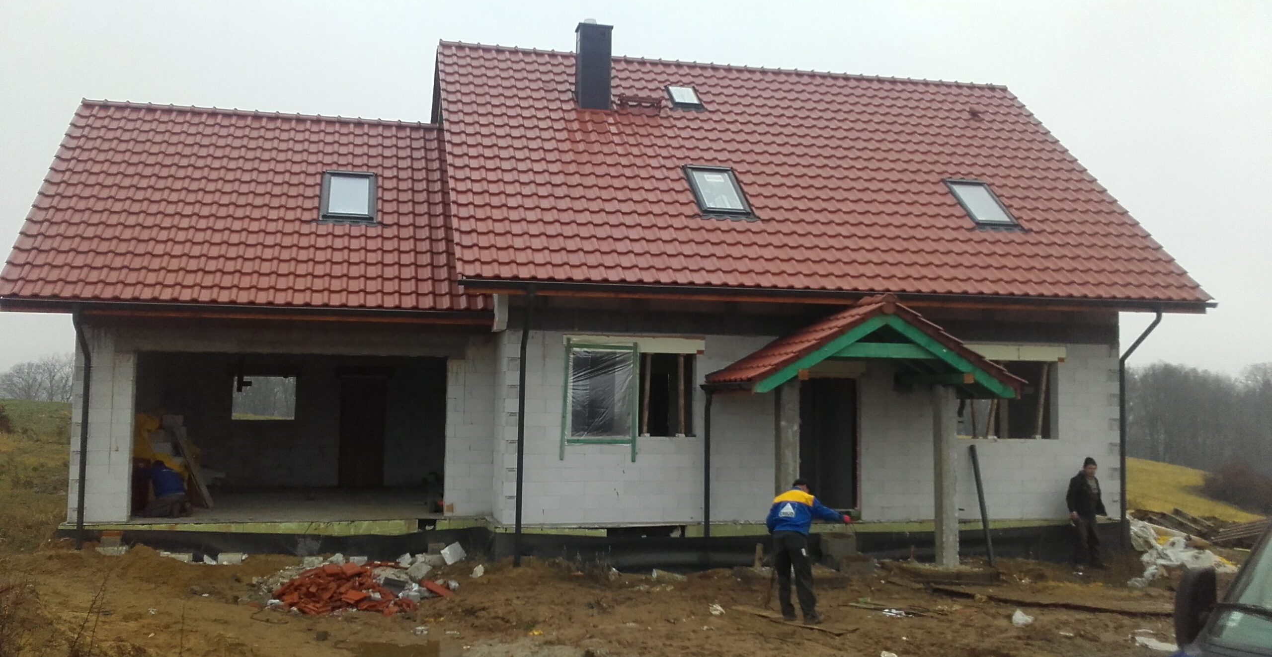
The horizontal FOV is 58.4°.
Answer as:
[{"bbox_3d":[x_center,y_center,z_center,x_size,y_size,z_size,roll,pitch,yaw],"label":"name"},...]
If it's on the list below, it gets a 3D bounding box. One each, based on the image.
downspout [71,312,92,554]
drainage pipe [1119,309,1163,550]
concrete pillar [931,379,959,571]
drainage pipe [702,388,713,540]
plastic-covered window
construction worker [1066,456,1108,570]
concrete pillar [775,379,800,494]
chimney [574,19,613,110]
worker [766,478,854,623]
[{"bbox_3d":[-7.816,1.438,15.955,0.120,3.370,0.770,1,-4,-12],"label":"downspout"},{"bbox_3d":[8.060,1.621,18.111,0.180,3.840,0.950,1,-4,-12],"label":"drainage pipe"},{"bbox_3d":[4.448,2.103,16.366,0.250,2.570,0.250,1,-4,-12],"label":"concrete pillar"},{"bbox_3d":[1.077,2.031,17.000,0.120,2.250,0.120,1,-4,-12],"label":"drainage pipe"},{"bbox_3d":[-0.517,0.957,16.789,0.951,1.316,0.080,1,-4,-12],"label":"plastic-covered window"},{"bbox_3d":[6.986,2.858,17.659,0.540,1.770,0.480,2,-4,-15],"label":"construction worker"},{"bbox_3d":[2.095,2.051,15.872,0.250,2.590,0.250,1,-4,-12],"label":"concrete pillar"},{"bbox_3d":[-0.759,-4.670,20.567,0.610,1.630,0.470,1,-4,-12],"label":"chimney"},{"bbox_3d":[1.915,2.455,12.650,0.780,1.600,0.620,-2,-5,30],"label":"worker"}]

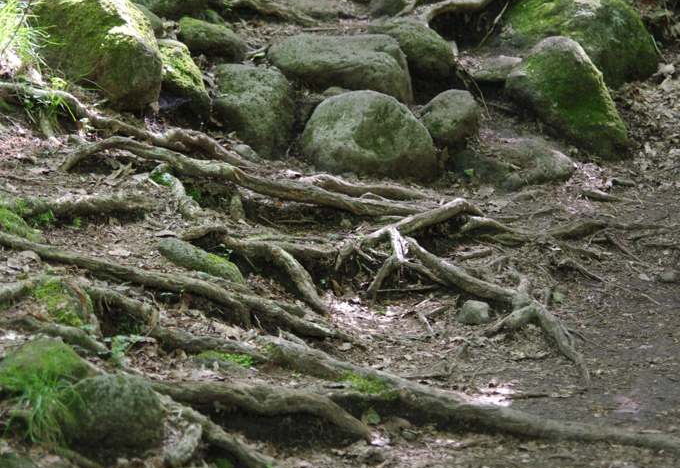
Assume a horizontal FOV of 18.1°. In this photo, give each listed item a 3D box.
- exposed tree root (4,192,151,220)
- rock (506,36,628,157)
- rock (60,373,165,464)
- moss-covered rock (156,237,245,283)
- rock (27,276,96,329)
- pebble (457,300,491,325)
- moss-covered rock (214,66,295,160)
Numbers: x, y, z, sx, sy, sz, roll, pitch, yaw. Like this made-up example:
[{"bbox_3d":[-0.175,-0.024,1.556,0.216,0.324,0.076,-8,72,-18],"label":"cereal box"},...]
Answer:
[{"bbox_3d":[-0.924,-0.097,7.500,0.528,0.098,0.110,0,9,0],"label":"exposed tree root"},{"bbox_3d":[0.689,-0.416,6.450,0.360,0.340,0.360,-3,10,-15],"label":"rock"},{"bbox_3d":[-0.443,0.359,4.150,0.200,0.165,0.190,0,7,0],"label":"rock"},{"bbox_3d":[-0.452,0.083,6.898,0.280,0.130,0.130,5,9,30],"label":"moss-covered rock"},{"bbox_3d":[-0.627,0.154,4.800,0.150,0.105,0.140,0,7,0],"label":"rock"},{"bbox_3d":[0.309,0.180,4.900,0.074,0.051,0.059,0,11,0],"label":"pebble"},{"bbox_3d":[-0.258,-0.365,6.350,0.240,0.270,0.260,0,7,0],"label":"moss-covered rock"}]

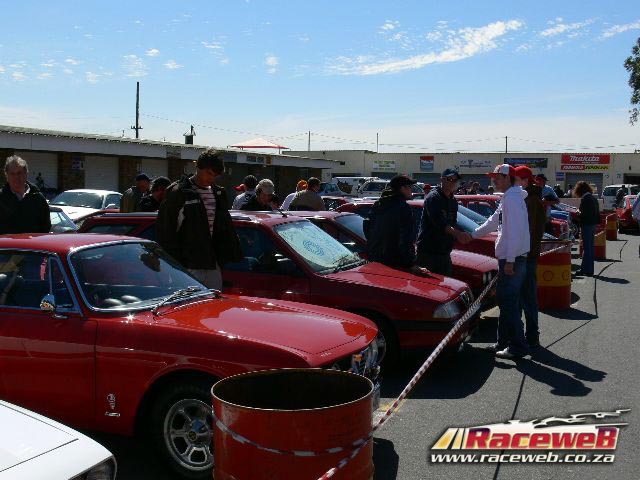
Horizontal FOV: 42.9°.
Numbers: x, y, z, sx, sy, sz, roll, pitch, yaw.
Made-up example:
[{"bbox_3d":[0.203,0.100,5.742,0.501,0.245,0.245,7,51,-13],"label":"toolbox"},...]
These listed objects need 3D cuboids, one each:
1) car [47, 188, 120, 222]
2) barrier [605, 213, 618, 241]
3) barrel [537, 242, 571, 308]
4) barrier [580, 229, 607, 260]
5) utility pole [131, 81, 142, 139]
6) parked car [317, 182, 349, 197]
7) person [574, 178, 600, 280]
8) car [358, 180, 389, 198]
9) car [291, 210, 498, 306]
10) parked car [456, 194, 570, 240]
[{"bbox_3d":[-5.950,-0.610,21.205,1.720,1.400,4.400,1,4,16],"label":"car"},{"bbox_3d":[8.881,-0.448,25.024,0.585,0.880,0.585,0,4,0],"label":"barrier"},{"bbox_3d":[3.124,0.459,11.103,0.585,0.880,0.585,0,4,0],"label":"barrel"},{"bbox_3d":[6.186,-0.019,18.438,0.585,0.880,0.585,0,4,0],"label":"barrier"},{"bbox_3d":[-16.197,-8.503,71.599,1.050,10.900,0.280,-1,4,-13],"label":"utility pole"},{"bbox_3d":[0.470,-2.307,44.945,1.750,1.650,4.400,1,4,12],"label":"parked car"},{"bbox_3d":[4.932,-0.217,15.018,0.460,1.720,0.500,1,4,17],"label":"person"},{"bbox_3d":[3.344,-2.404,46.442,1.800,1.800,4.600,1,4,20],"label":"car"},{"bbox_3d":[0.187,0.291,10.070,4.150,1.350,1.630,1,4,21],"label":"car"},{"bbox_3d":[3.500,-0.341,18.600,4.200,1.380,1.620,2,4,22],"label":"parked car"}]

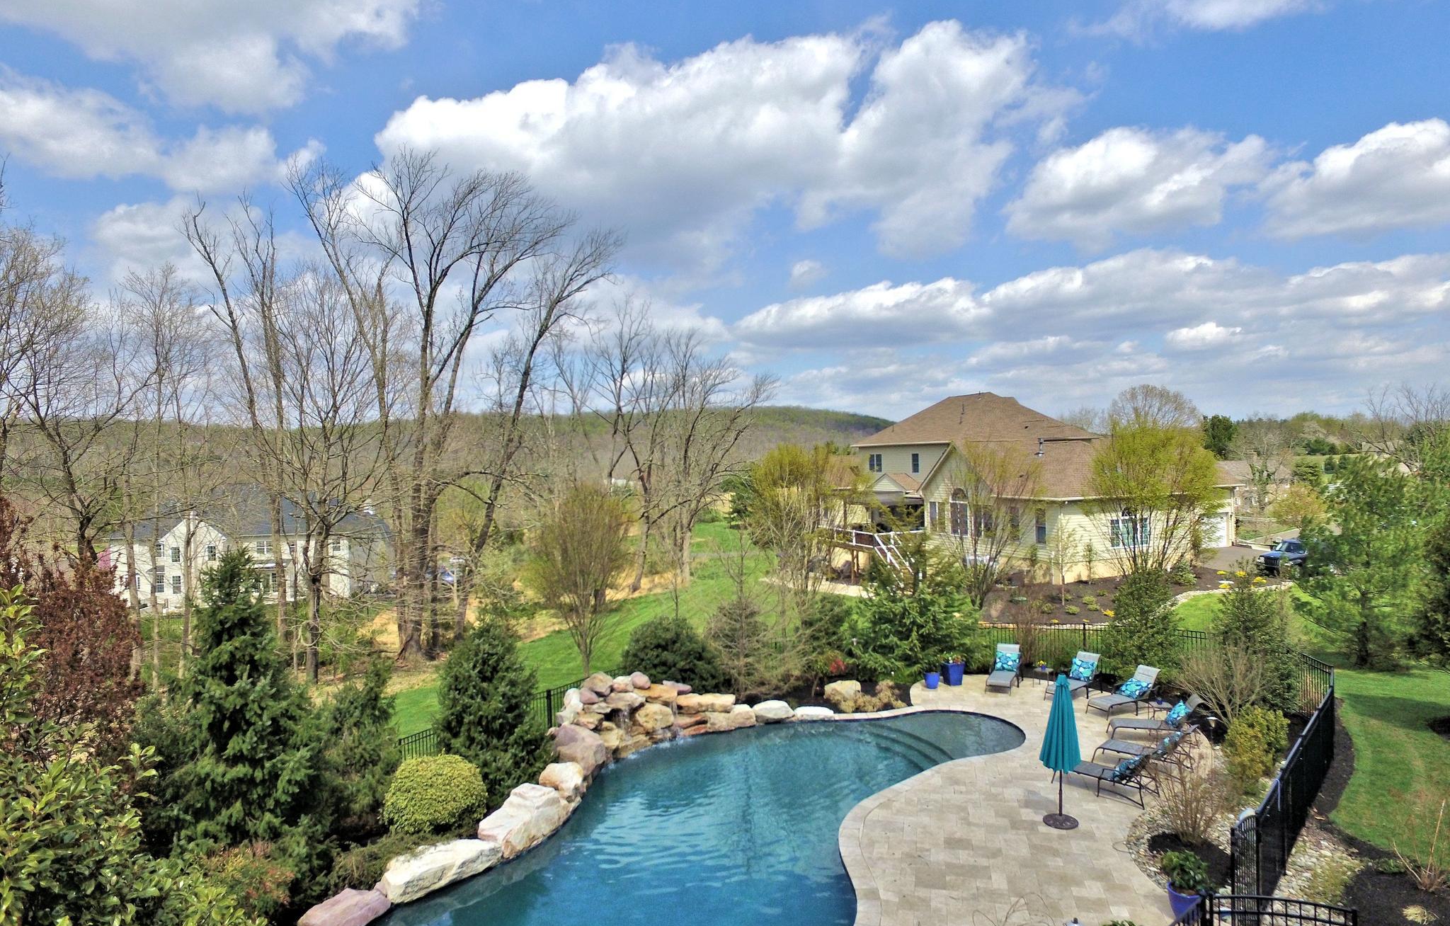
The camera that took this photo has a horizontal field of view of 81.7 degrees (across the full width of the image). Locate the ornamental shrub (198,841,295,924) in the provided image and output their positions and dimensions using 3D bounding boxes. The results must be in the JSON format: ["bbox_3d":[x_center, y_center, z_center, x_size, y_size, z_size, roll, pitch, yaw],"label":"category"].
[{"bbox_3d":[-6.257,5.487,10.952,1.220,0.920,1.100,-2,1,-31],"label":"ornamental shrub"}]

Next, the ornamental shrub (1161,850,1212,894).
[{"bbox_3d":[5.940,5.206,10.779,0.660,0.480,0.620,-1,0,0],"label":"ornamental shrub"}]

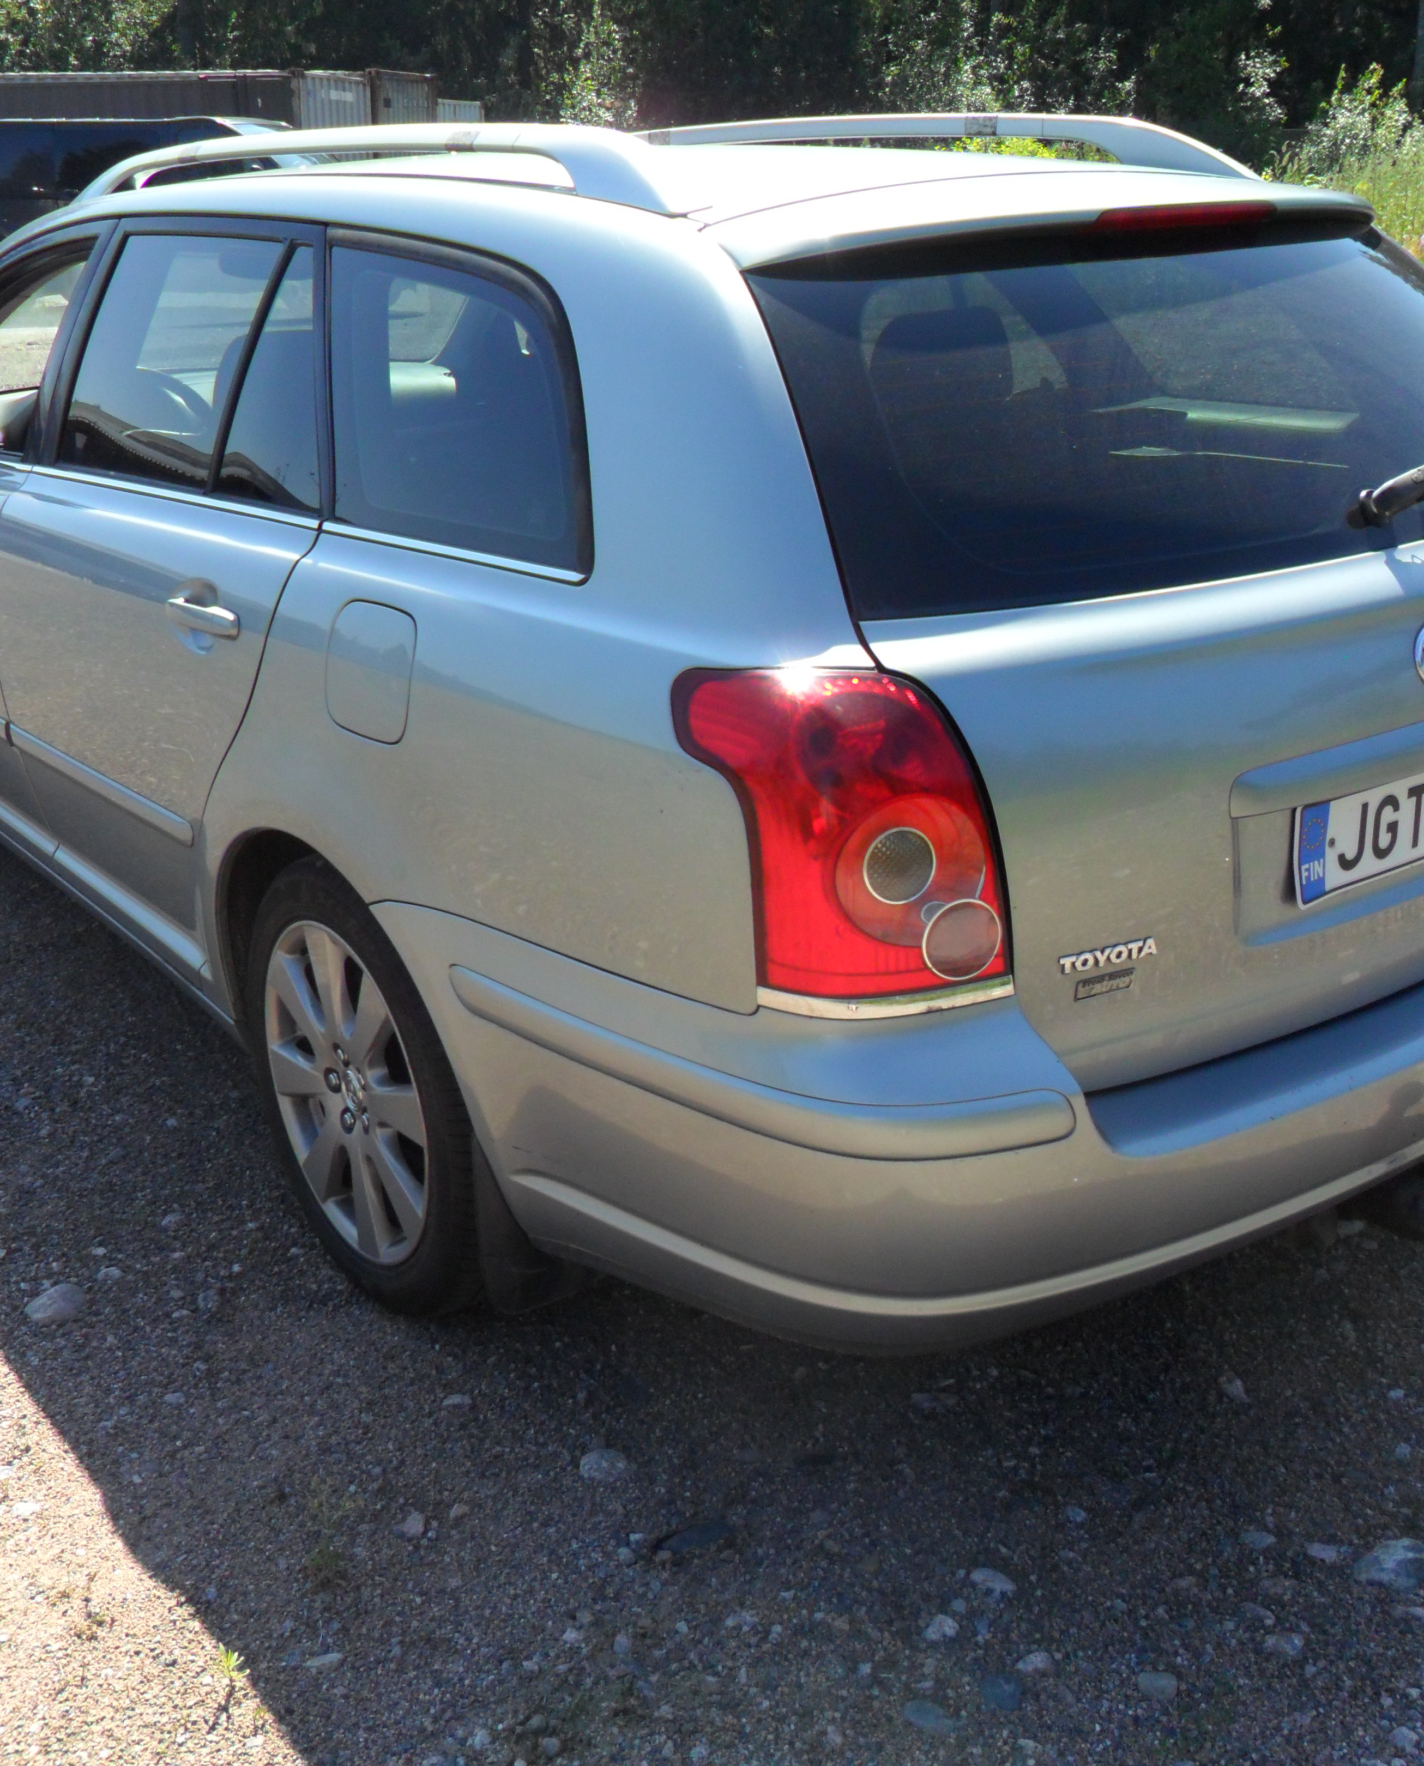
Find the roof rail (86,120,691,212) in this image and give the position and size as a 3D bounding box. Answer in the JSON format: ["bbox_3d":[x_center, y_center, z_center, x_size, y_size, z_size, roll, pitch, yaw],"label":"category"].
[{"bbox_3d":[-0.590,-1.043,2.691,0.085,0.120,1.860,-17,26,-34],"label":"roof rail"}]

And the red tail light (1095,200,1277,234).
[{"bbox_3d":[0.531,-0.761,2.103,0.325,0.030,0.045,-17,26,-34],"label":"red tail light"}]

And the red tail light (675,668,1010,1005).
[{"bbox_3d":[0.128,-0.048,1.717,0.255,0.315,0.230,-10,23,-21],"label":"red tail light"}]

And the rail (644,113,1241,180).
[{"bbox_3d":[0.180,-1.278,3.240,0.085,0.120,1.860,-17,26,-34],"label":"rail"}]

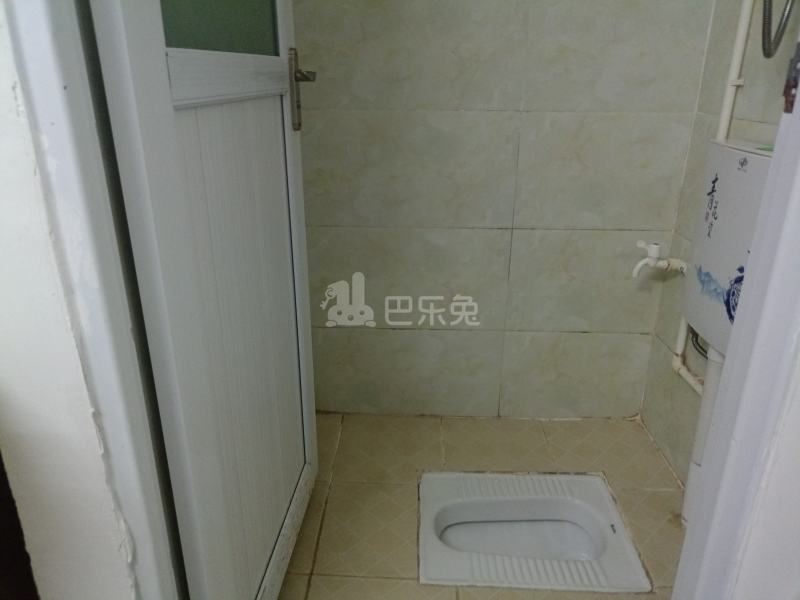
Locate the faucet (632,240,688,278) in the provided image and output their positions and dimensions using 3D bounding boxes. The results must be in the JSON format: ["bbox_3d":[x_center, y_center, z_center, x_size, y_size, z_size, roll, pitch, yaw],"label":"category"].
[{"bbox_3d":[0.671,-0.104,1.538,0.140,0.102,0.043,1,21,1],"label":"faucet"}]

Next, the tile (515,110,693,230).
[{"bbox_3d":[0.526,-0.334,1.585,0.435,0.304,0.010,1,21,1],"label":"tile"}]

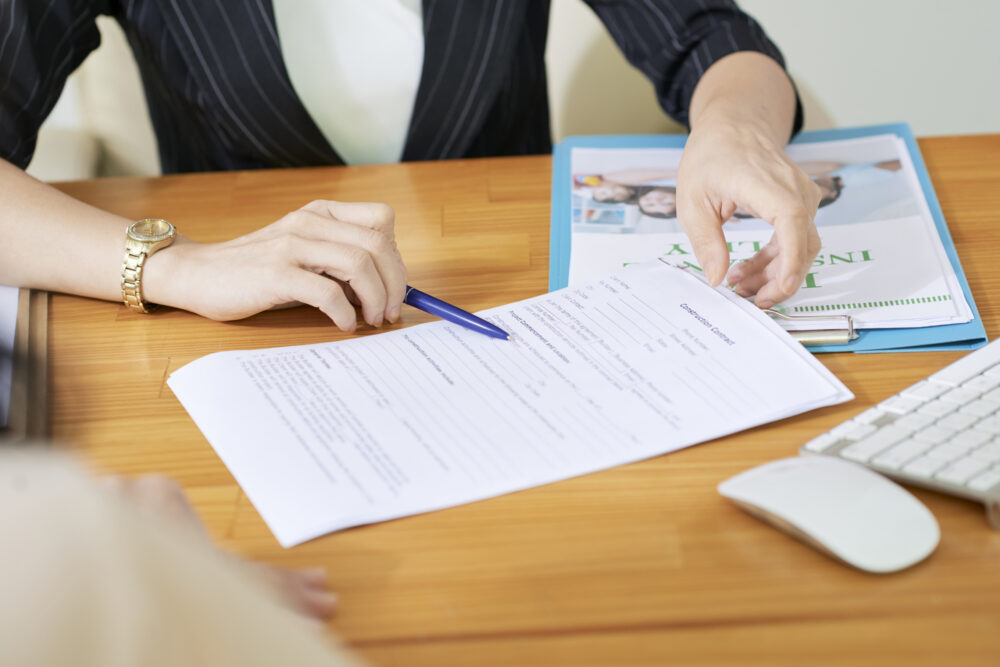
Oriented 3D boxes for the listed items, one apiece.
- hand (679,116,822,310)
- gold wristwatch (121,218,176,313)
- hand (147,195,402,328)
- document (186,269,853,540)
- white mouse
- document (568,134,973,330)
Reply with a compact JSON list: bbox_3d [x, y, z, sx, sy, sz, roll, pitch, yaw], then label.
[{"bbox_3d":[0.138,-0.069,1.310,0.079,0.075,0.120,-5,24,-2],"label":"hand"},{"bbox_3d":[-0.199,-0.040,1.361,0.028,0.044,0.052,10,27,29],"label":"gold wristwatch"},{"bbox_3d":[-0.128,-0.044,1.338,0.141,0.060,0.068,4,25,17],"label":"hand"},{"bbox_3d":[-0.001,0.026,1.219,0.297,0.012,0.210,-13,25,-19],"label":"document"},{"bbox_3d":[0.147,0.076,1.068,0.058,0.022,0.114,-21,29,-33],"label":"white mouse"},{"bbox_3d":[0.147,-0.063,1.398,0.210,0.008,0.297,-3,24,3],"label":"document"}]

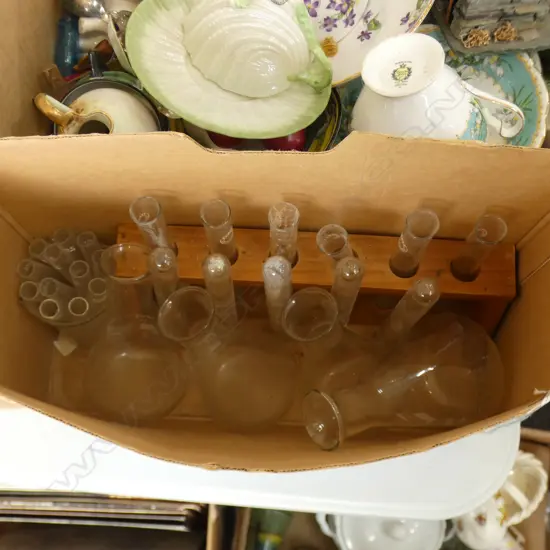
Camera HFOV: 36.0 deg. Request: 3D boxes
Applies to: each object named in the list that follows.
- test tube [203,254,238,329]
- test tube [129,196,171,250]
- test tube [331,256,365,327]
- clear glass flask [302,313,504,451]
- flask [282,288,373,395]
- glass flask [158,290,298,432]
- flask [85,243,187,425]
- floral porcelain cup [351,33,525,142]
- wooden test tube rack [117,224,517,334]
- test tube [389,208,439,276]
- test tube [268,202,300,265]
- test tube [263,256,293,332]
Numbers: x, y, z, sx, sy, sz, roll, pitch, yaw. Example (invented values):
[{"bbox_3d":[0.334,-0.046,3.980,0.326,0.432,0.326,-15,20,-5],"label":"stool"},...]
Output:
[{"bbox_3d":[-0.034,0.015,0.552,0.017,0.150,0.017,3,73,0],"label":"test tube"},{"bbox_3d":[-0.076,-0.016,0.578,0.018,0.155,0.018,0,74,1],"label":"test tube"},{"bbox_3d":[0.046,0.016,0.562,0.018,0.150,0.018,0,73,1],"label":"test tube"},{"bbox_3d":[0.092,0.077,0.586,0.147,0.086,0.086,-16,72,-31],"label":"clear glass flask"},{"bbox_3d":[0.034,0.045,0.571,0.058,0.130,0.058,0,71,12],"label":"flask"},{"bbox_3d":[-0.031,0.056,0.554,0.070,0.160,0.070,-1,64,16],"label":"glass flask"},{"bbox_3d":[-0.094,0.042,0.563,0.073,0.155,0.073,4,50,-3],"label":"flask"},{"bbox_3d":[0.092,-0.103,0.505,0.113,0.062,0.094,11,64,28],"label":"floral porcelain cup"},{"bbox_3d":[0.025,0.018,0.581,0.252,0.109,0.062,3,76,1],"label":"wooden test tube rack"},{"bbox_3d":[0.088,-0.008,0.573,0.018,0.155,0.018,0,74,0],"label":"test tube"},{"bbox_3d":[0.006,-0.010,0.554,0.018,0.158,0.018,3,73,2],"label":"test tube"},{"bbox_3d":[0.002,0.017,0.552,0.017,0.150,0.017,2,72,2],"label":"test tube"}]

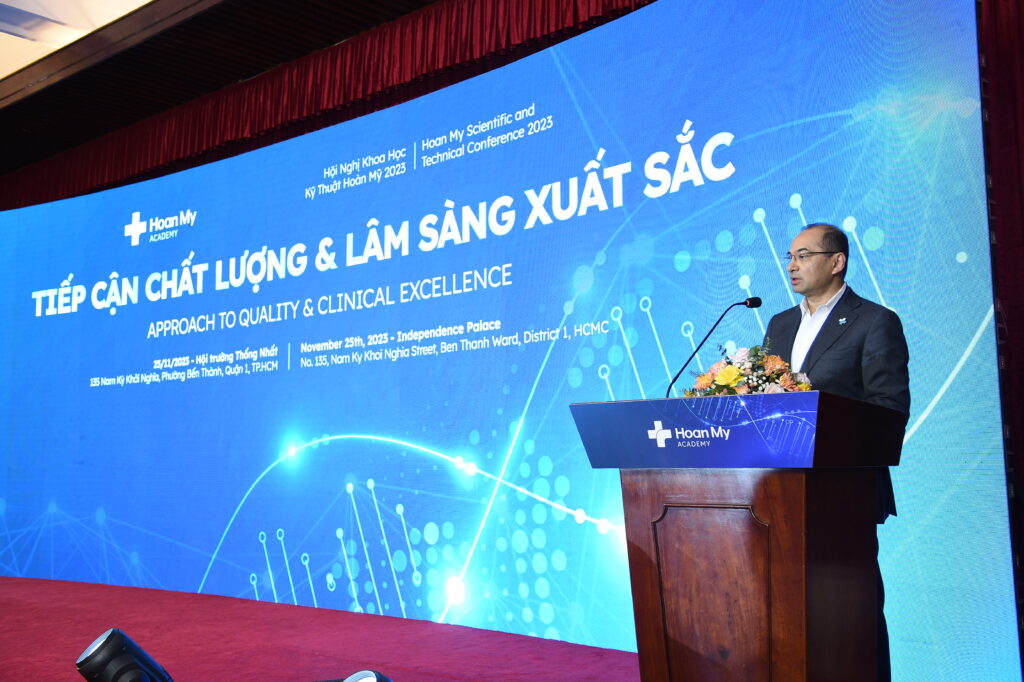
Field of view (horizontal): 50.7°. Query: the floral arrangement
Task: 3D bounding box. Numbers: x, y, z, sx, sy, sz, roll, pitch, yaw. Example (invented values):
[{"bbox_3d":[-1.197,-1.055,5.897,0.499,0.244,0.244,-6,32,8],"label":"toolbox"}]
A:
[{"bbox_3d":[0.668,0.100,3.080,0.380,0.195,0.270,-7,-9,43],"label":"floral arrangement"}]

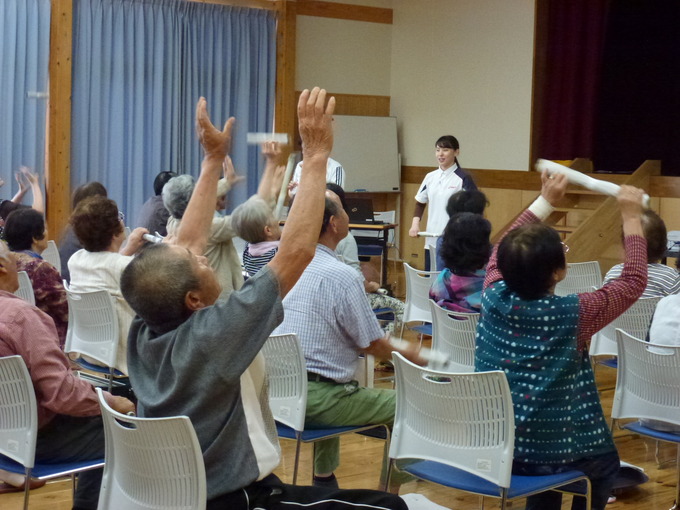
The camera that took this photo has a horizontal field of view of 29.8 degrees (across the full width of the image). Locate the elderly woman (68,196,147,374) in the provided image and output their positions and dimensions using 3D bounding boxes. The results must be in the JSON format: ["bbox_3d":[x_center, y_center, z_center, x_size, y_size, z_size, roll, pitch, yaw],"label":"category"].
[{"bbox_3d":[-0.884,0.321,6.070,0.730,1.190,0.470,-2,5,-38],"label":"elderly woman"}]

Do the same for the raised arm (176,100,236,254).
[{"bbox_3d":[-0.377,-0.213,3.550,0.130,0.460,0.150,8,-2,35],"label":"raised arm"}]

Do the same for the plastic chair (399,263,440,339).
[{"bbox_3d":[0.664,0.451,7.446,0.520,0.780,0.500,-3,6,-43],"label":"plastic chair"}]

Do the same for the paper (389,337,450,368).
[{"bbox_3d":[0.296,0.360,4.720,0.050,0.050,0.380,-2,10,-40],"label":"paper"}]

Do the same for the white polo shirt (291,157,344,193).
[{"bbox_3d":[-0.181,-0.464,10.300,0.440,0.640,0.260,3,5,22],"label":"white polo shirt"}]

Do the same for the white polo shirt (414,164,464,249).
[{"bbox_3d":[0.761,-0.353,9.300,0.420,0.610,0.250,3,5,25],"label":"white polo shirt"}]

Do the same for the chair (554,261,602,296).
[{"bbox_3d":[1.552,0.410,8.239,0.520,0.780,0.500,-3,6,-42],"label":"chair"}]

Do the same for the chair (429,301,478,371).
[{"bbox_3d":[0.681,0.592,5.592,0.520,0.780,0.500,-2,6,-40],"label":"chair"}]

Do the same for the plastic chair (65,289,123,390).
[{"bbox_3d":[-1.020,0.525,5.986,0.520,0.780,0.500,-2,6,-39],"label":"plastic chair"}]

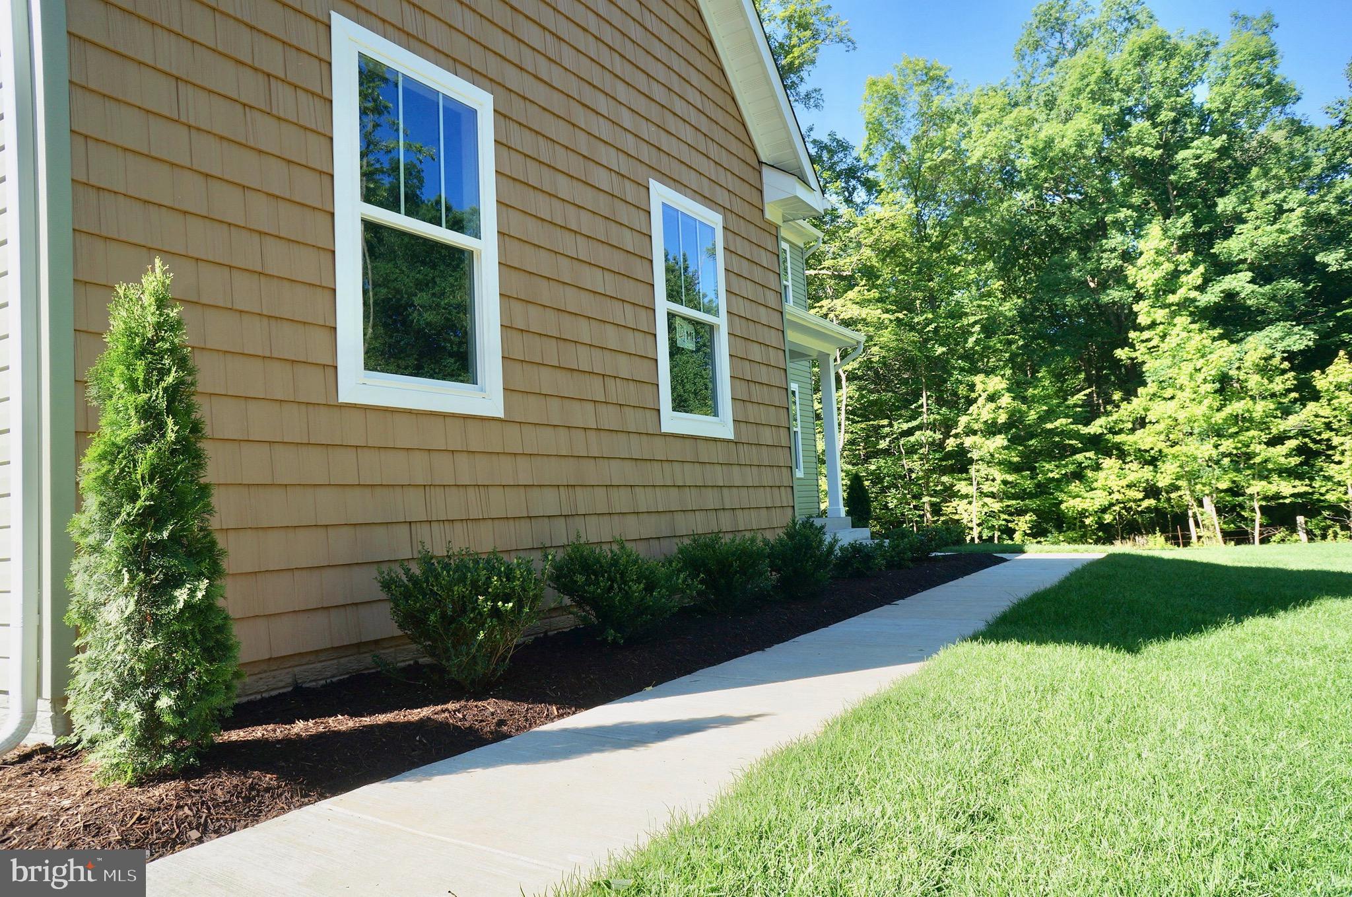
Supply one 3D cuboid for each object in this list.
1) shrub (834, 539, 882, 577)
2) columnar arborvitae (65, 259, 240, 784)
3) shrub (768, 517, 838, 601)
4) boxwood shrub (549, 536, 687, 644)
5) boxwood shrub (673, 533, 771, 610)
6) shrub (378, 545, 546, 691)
[{"bbox_3d":[1.574,0.968,7.839,0.430,0.315,0.440,-5,-5,32],"label":"shrub"},{"bbox_3d":[-1.506,0.178,2.588,0.460,1.457,0.470,-5,-5,32],"label":"columnar arborvitae"},{"bbox_3d":[0.924,0.799,6.610,0.540,0.558,0.540,-3,-4,0],"label":"shrub"},{"bbox_3d":[-0.305,0.740,4.761,0.690,0.530,0.710,-3,-4,0],"label":"boxwood shrub"},{"bbox_3d":[0.309,0.804,5.842,0.640,0.497,0.655,-3,-4,0],"label":"boxwood shrub"},{"bbox_3d":[-0.877,0.679,3.680,0.640,0.553,0.660,-3,-4,0],"label":"shrub"}]

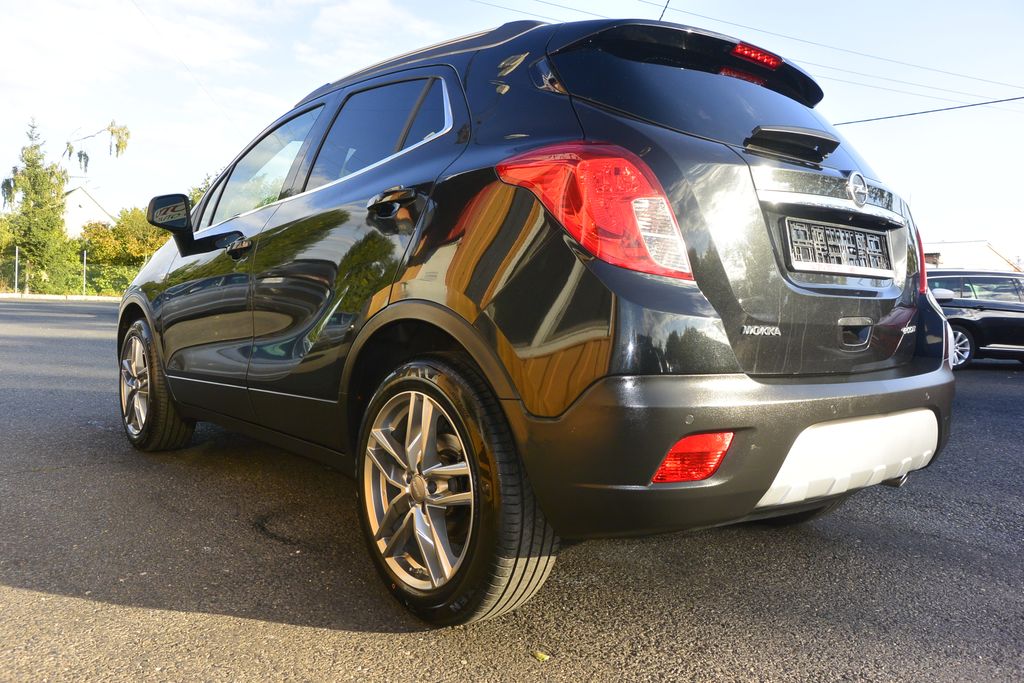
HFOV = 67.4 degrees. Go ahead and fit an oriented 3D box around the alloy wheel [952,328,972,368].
[{"bbox_3d":[6.116,0.092,10.678,0.480,0.480,0.180,1,3,-13],"label":"alloy wheel"}]

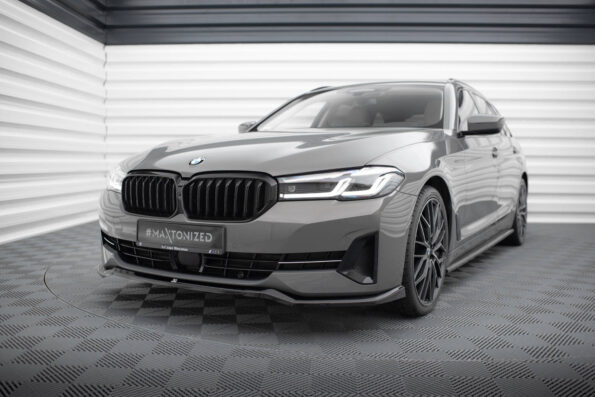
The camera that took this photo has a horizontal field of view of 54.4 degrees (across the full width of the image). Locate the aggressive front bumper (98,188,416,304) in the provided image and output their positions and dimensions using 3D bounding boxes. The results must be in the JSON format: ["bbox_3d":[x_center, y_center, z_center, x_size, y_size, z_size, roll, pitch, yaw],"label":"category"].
[{"bbox_3d":[-0.409,0.183,2.889,1.840,0.525,0.600,3,5,30],"label":"aggressive front bumper"}]

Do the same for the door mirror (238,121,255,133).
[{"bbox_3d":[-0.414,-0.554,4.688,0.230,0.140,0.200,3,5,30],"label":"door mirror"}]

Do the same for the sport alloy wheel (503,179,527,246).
[{"bbox_3d":[2.068,0.109,5.609,0.260,0.680,0.680,3,5,30],"label":"sport alloy wheel"}]

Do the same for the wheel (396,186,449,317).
[{"bbox_3d":[0.576,0.270,3.041,0.250,0.680,0.680,3,5,30],"label":"wheel"}]

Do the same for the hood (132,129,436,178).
[{"bbox_3d":[-0.169,-0.289,3.265,1.560,0.280,1.360,3,5,30],"label":"hood"}]

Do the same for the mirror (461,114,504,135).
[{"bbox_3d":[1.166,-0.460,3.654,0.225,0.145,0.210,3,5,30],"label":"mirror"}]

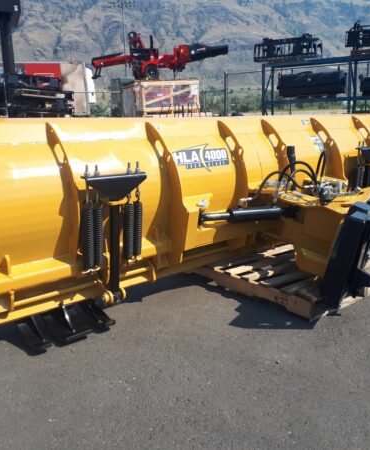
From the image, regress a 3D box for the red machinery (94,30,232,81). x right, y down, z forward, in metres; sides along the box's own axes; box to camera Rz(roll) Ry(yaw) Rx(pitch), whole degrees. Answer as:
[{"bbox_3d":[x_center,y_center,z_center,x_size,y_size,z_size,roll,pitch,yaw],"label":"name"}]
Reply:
[{"bbox_3d":[-0.934,-5.941,16.500,4.700,1.500,1.500,4,13,22],"label":"red machinery"}]

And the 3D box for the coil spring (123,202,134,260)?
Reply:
[{"bbox_3d":[-0.329,0.035,2.726,0.055,0.350,0.055,1,15,0],"label":"coil spring"}]

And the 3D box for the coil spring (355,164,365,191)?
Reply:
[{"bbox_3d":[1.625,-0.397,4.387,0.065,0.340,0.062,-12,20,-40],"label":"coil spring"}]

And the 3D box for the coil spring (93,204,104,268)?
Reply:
[{"bbox_3d":[-0.480,0.058,2.597,0.055,0.350,0.055,1,15,0],"label":"coil spring"}]

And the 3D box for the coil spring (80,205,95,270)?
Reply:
[{"bbox_3d":[-0.527,0.068,2.557,0.055,0.350,0.055,-12,20,-40],"label":"coil spring"}]

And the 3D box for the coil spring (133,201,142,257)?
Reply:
[{"bbox_3d":[-0.281,0.021,2.766,0.055,0.350,0.055,1,15,0],"label":"coil spring"}]

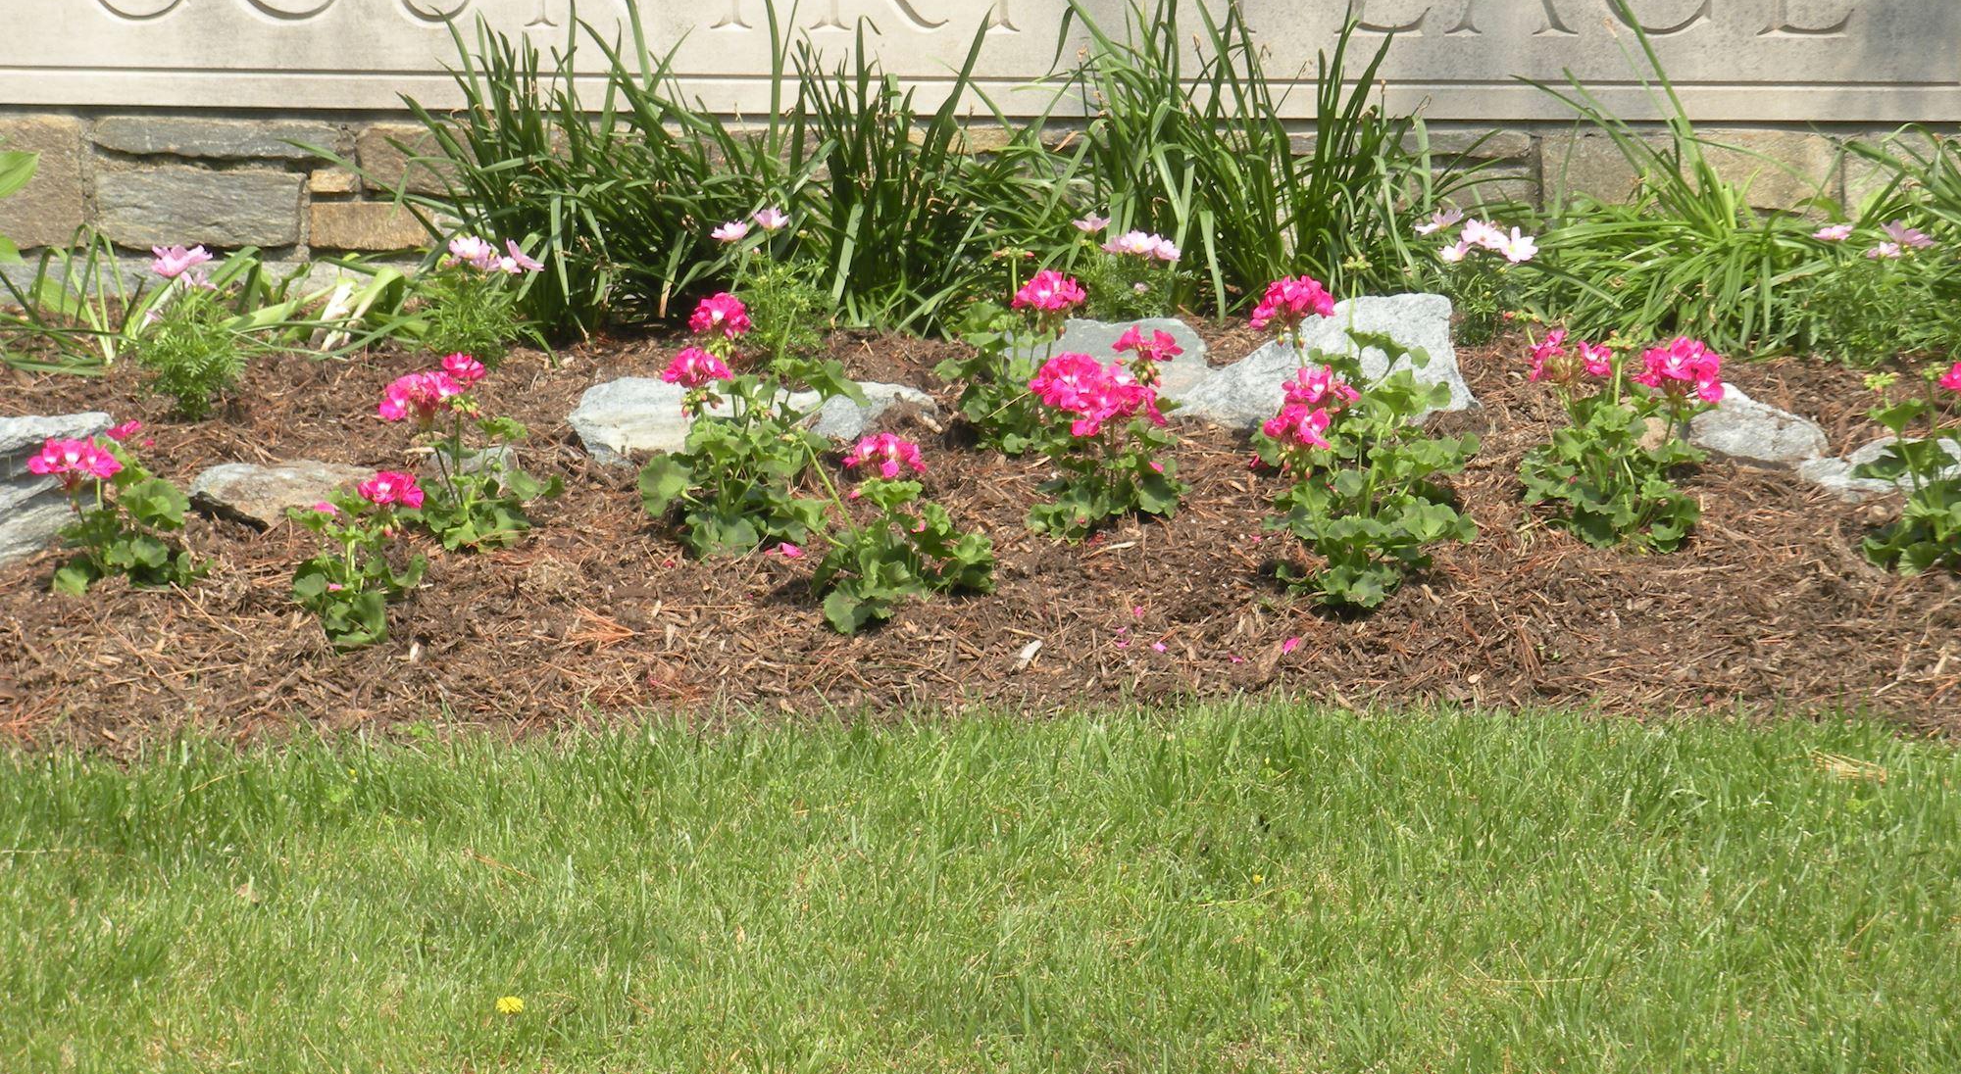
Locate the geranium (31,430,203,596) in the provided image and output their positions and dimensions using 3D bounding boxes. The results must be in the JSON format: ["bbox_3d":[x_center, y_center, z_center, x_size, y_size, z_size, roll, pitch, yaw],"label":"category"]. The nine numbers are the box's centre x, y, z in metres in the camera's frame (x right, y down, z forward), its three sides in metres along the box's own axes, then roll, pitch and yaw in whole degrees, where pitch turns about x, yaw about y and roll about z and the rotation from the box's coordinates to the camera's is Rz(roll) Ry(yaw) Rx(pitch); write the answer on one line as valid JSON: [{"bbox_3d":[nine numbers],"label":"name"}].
[{"bbox_3d":[-1.103,-0.034,8.450,0.215,0.195,0.200,0,7,0],"label":"geranium"}]

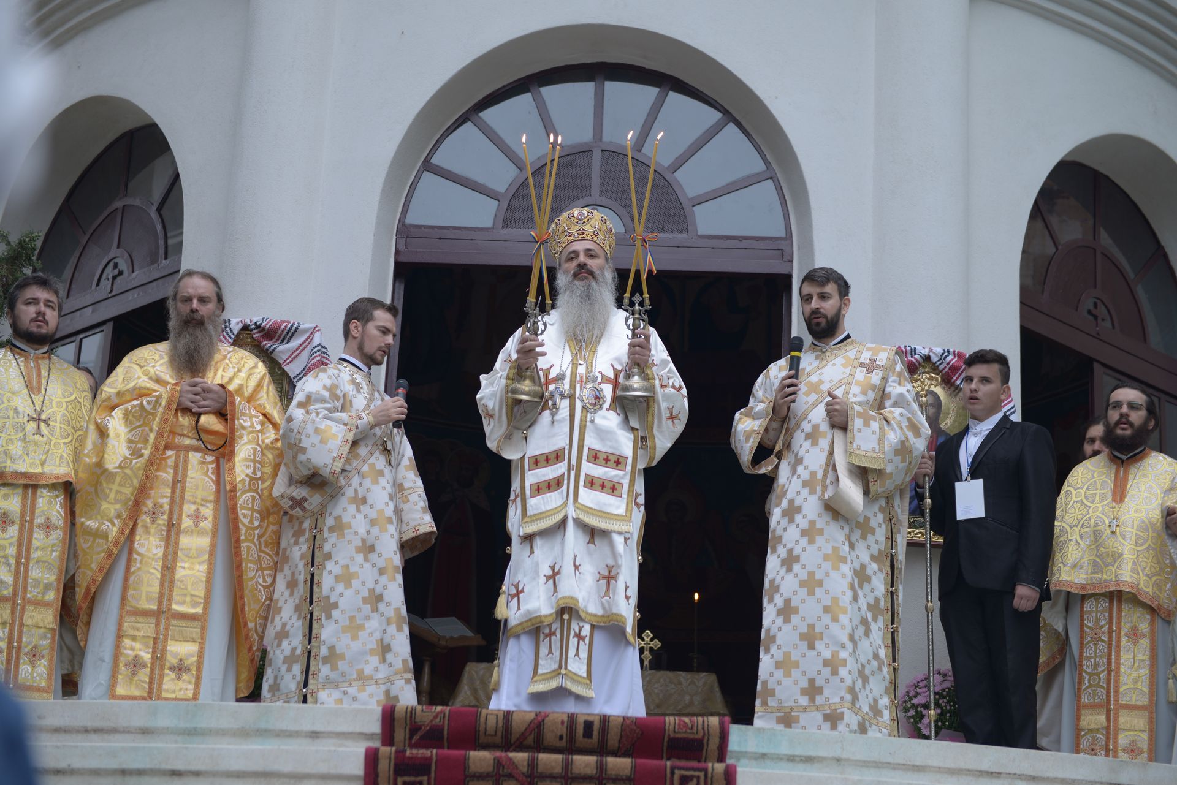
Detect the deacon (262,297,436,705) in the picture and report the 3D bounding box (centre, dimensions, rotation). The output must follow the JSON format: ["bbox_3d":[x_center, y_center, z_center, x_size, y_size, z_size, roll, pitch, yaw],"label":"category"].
[{"bbox_3d":[-0.931,0.415,7.885,0.580,1.658,0.600,-5,-18,27],"label":"deacon"}]

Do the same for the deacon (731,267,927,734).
[{"bbox_3d":[0.931,0.396,7.874,0.720,1.870,0.520,-11,-21,40],"label":"deacon"}]

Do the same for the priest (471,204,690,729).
[{"bbox_3d":[-0.022,0.240,7.780,0.800,2.027,0.520,2,-16,3],"label":"priest"}]

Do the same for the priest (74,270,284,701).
[{"bbox_3d":[-1.620,0.357,8.007,0.800,1.769,0.500,5,-16,-8],"label":"priest"}]

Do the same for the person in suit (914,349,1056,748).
[{"bbox_3d":[1.601,0.619,8.146,0.560,1.655,0.420,-9,-20,37],"label":"person in suit"}]

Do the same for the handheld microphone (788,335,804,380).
[{"bbox_3d":[0.799,-0.087,7.817,0.050,0.250,0.050,5,-28,3],"label":"handheld microphone"}]

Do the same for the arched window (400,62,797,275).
[{"bbox_3d":[0.051,-1.032,9.319,1.800,1.000,0.150,2,-16,3],"label":"arched window"}]

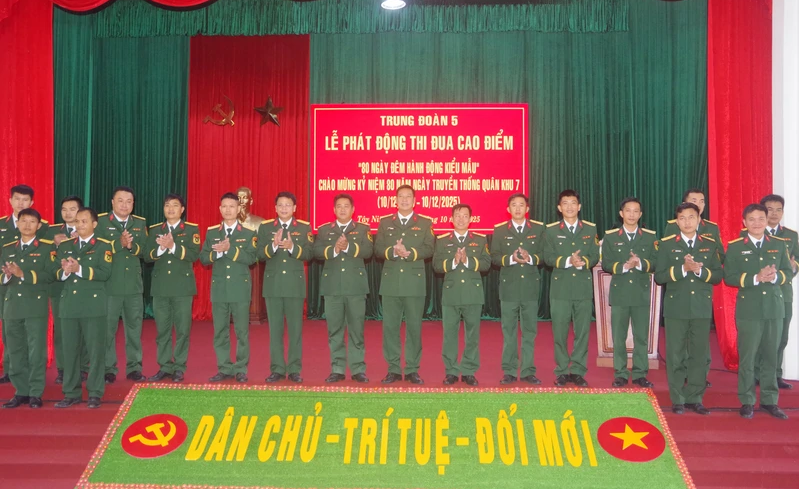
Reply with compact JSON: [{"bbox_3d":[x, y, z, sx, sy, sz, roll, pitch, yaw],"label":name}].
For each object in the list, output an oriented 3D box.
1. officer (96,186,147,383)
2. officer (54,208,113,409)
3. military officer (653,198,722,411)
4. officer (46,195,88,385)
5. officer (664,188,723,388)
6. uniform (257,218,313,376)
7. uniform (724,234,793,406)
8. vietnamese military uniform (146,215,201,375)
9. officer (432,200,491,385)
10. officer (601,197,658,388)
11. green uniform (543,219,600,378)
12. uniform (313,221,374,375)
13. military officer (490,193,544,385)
[{"bbox_3d":[-2.528,0.346,6.267,0.456,1.762,0.420,1,-1,-14],"label":"officer"},{"bbox_3d":[-2.747,0.549,6.000,0.460,1.700,0.400,0,-1,1],"label":"officer"},{"bbox_3d":[2.411,0.529,5.730,0.510,1.730,0.400,0,-1,10],"label":"military officer"},{"bbox_3d":[-2.931,0.391,6.156,0.466,1.662,0.420,0,-1,-9],"label":"officer"},{"bbox_3d":[2.542,0.368,5.940,0.492,1.716,0.450,0,0,6],"label":"officer"},{"bbox_3d":[-1.035,0.477,6.250,0.490,1.440,0.380,0,-1,-7],"label":"uniform"},{"bbox_3d":[2.839,0.615,5.450,0.531,1.391,0.420,0,0,7],"label":"uniform"},{"bbox_3d":[-2.053,0.481,6.250,0.460,1.420,0.360,0,-1,0],"label":"vietnamese military uniform"},{"bbox_3d":[0.553,0.443,6.090,0.500,1.610,0.420,0,-1,5],"label":"officer"},{"bbox_3d":[2.044,0.411,6.084,0.514,1.665,0.420,0,-1,16],"label":"officer"},{"bbox_3d":[1.497,0.474,5.990,0.505,1.405,0.400,0,0,3],"label":"green uniform"},{"bbox_3d":[-0.501,0.482,6.160,0.555,1.400,0.400,0,0,0],"label":"uniform"},{"bbox_3d":[1.040,0.382,6.040,0.483,1.688,0.450,0,0,3],"label":"military officer"}]

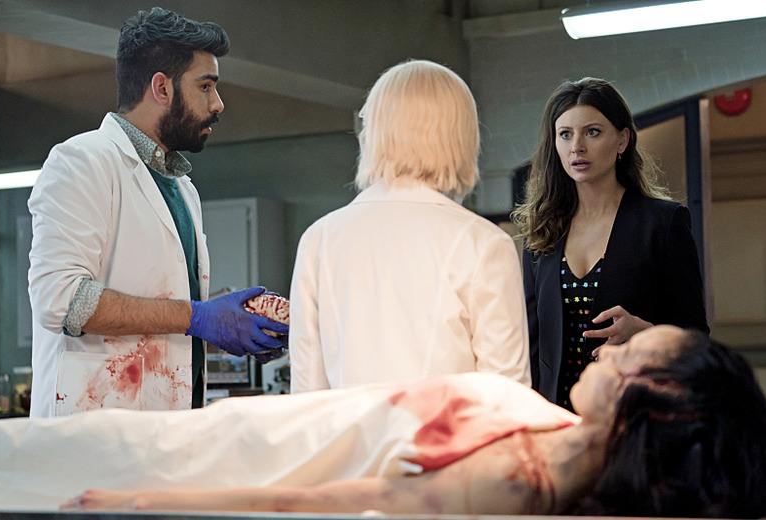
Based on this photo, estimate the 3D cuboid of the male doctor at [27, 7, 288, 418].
[{"bbox_3d":[-0.420,0.446,3.695,0.560,1.920,0.540,-1,-2,20],"label":"male doctor"}]

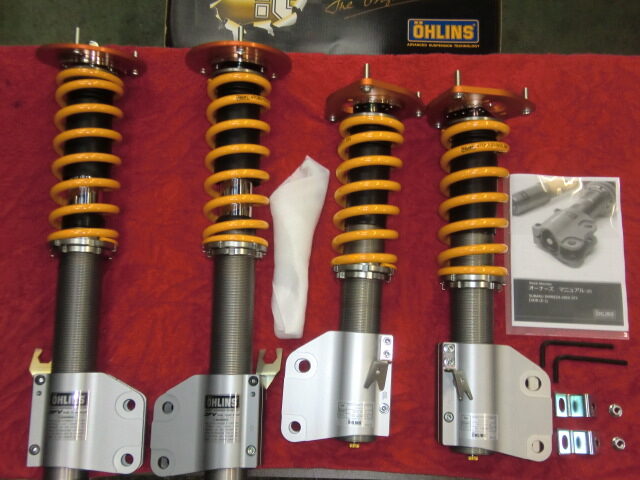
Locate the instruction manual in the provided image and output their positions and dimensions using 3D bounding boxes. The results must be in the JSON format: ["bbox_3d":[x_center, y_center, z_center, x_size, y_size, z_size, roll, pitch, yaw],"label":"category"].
[{"bbox_3d":[0.329,0.019,0.893,0.153,0.005,0.217,2,77,3],"label":"instruction manual"}]

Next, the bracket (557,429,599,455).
[{"bbox_3d":[0.324,0.254,0.833,0.049,0.014,0.027,0,77,3],"label":"bracket"}]

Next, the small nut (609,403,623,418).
[{"bbox_3d":[0.374,0.216,0.841,0.015,0.010,0.015,-1,76,3],"label":"small nut"}]

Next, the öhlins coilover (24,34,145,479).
[{"bbox_3d":[-0.304,0.028,0.876,0.171,0.140,0.605,-1,80,3],"label":"öhlins coilover"}]

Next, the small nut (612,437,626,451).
[{"bbox_3d":[0.374,0.254,0.832,0.015,0.010,0.015,-1,76,3],"label":"small nut"}]

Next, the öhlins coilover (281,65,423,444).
[{"bbox_3d":[0.049,0.025,0.855,0.167,0.133,0.476,3,81,4],"label":"öhlins coilover"}]

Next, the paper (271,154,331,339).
[{"bbox_3d":[-0.038,0.005,0.906,0.076,0.024,0.257,6,77,4],"label":"paper"}]

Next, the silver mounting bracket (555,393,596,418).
[{"bbox_3d":[0.325,0.211,0.843,0.049,0.014,0.027,1,77,3],"label":"silver mounting bracket"}]

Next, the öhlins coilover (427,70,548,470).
[{"bbox_3d":[0.213,0.034,0.833,0.155,0.128,0.475,2,81,3],"label":"öhlins coilover"}]

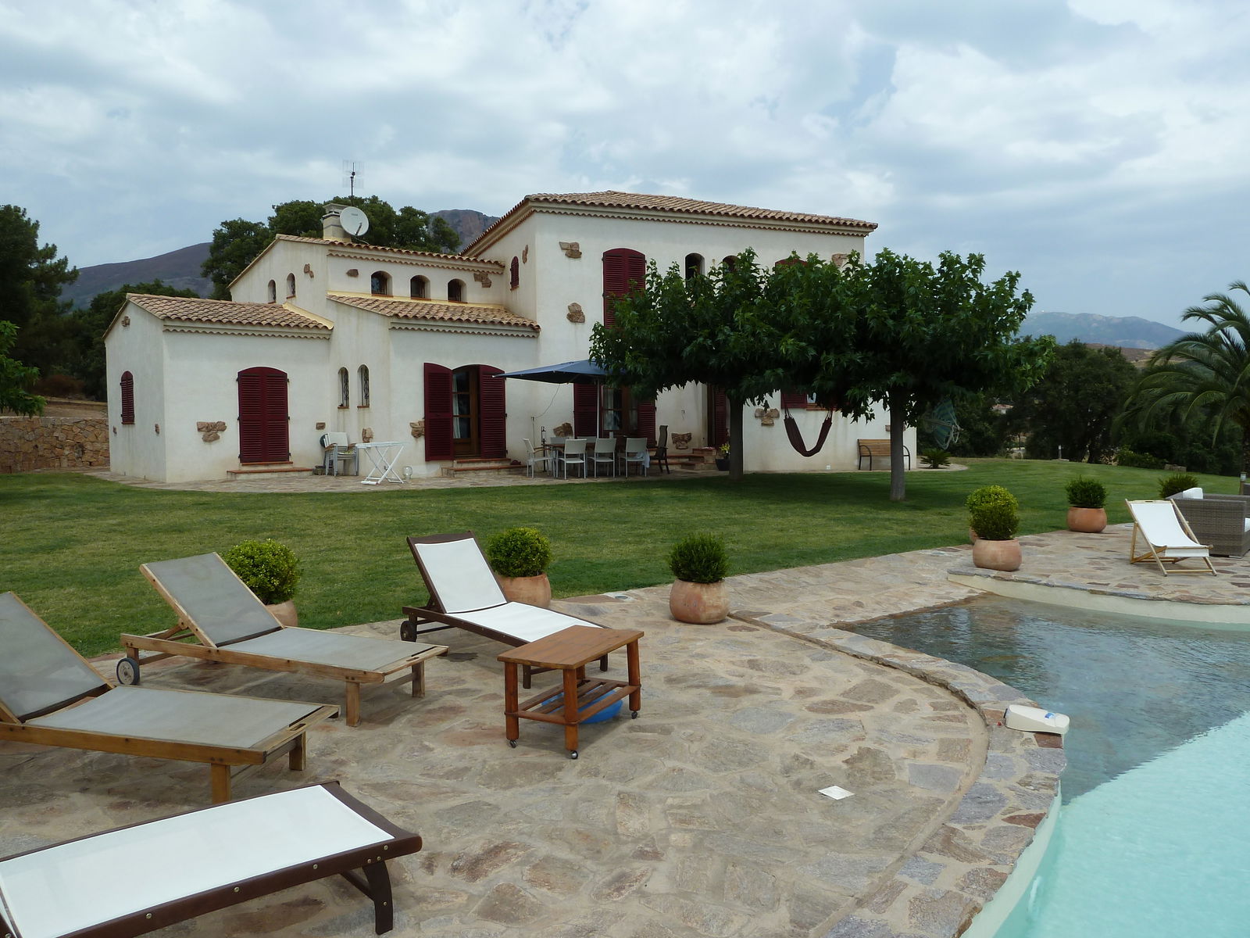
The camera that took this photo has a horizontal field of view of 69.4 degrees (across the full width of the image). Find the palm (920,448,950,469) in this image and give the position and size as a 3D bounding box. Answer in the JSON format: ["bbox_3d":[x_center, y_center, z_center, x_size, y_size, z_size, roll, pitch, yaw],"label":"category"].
[{"bbox_3d":[8.333,-0.275,24.224,0.820,0.600,0.820,0,3,0],"label":"palm"}]

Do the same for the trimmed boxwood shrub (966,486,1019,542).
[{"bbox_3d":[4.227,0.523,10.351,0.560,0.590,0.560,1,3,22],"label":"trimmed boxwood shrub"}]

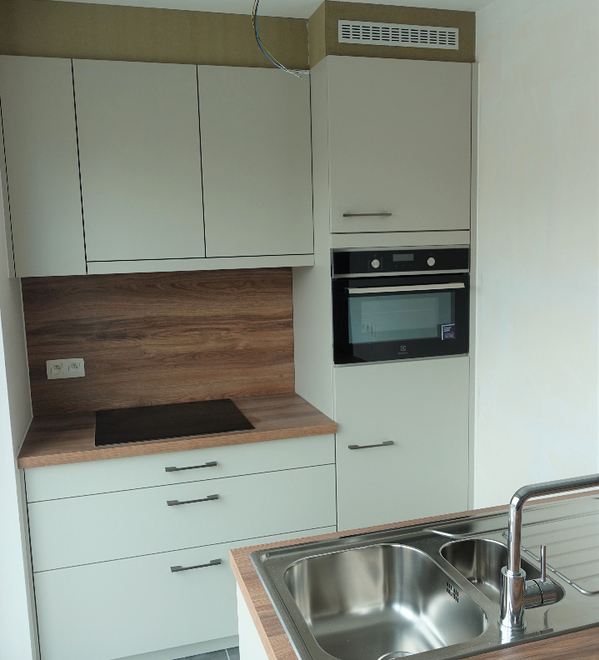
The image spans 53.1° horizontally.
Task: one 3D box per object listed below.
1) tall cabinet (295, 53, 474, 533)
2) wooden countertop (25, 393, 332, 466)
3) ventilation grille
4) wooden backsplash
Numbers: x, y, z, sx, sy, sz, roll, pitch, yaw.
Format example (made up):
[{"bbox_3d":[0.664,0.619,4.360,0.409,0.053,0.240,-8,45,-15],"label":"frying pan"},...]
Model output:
[{"bbox_3d":[0.352,0.062,2.718,0.620,2.283,0.587,-4,8,-15],"label":"tall cabinet"},{"bbox_3d":[-0.499,0.395,2.509,1.186,0.036,0.588,-4,8,-15],"label":"wooden countertop"},{"bbox_3d":[0.383,-1.119,2.284,0.495,0.079,0.016,-4,8,-15],"label":"ventilation grille"},{"bbox_3d":[-0.603,0.043,2.754,1.192,0.601,0.020,-4,8,-15],"label":"wooden backsplash"}]

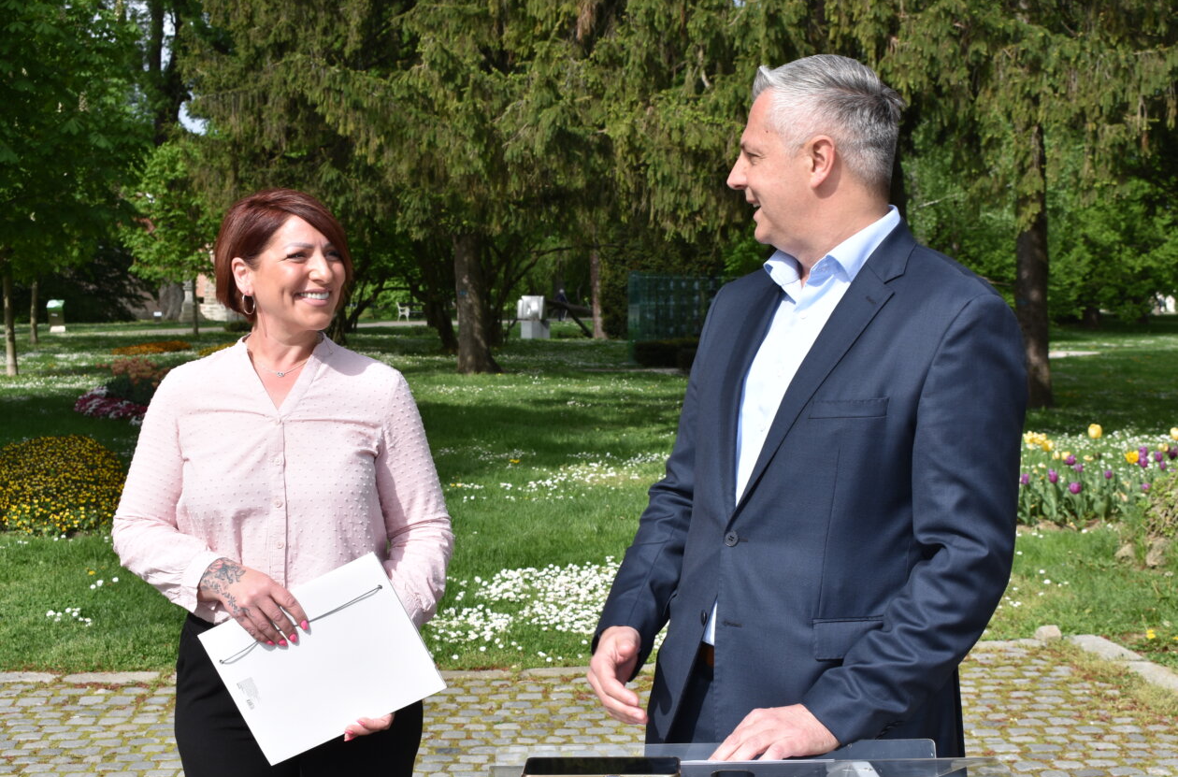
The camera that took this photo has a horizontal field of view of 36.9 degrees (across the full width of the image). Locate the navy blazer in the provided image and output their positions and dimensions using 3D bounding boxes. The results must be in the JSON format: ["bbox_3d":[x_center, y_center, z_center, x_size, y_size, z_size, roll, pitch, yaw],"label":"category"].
[{"bbox_3d":[0.282,0.185,2.214,0.440,0.770,0.540,-3,4,-42],"label":"navy blazer"}]

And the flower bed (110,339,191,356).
[{"bbox_3d":[-10.656,-1.012,43.011,2.000,0.260,2.400,0,3,0],"label":"flower bed"}]

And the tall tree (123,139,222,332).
[{"bbox_3d":[-13.161,-4.868,56.816,3.900,6.400,3.900,0,3,0],"label":"tall tree"}]

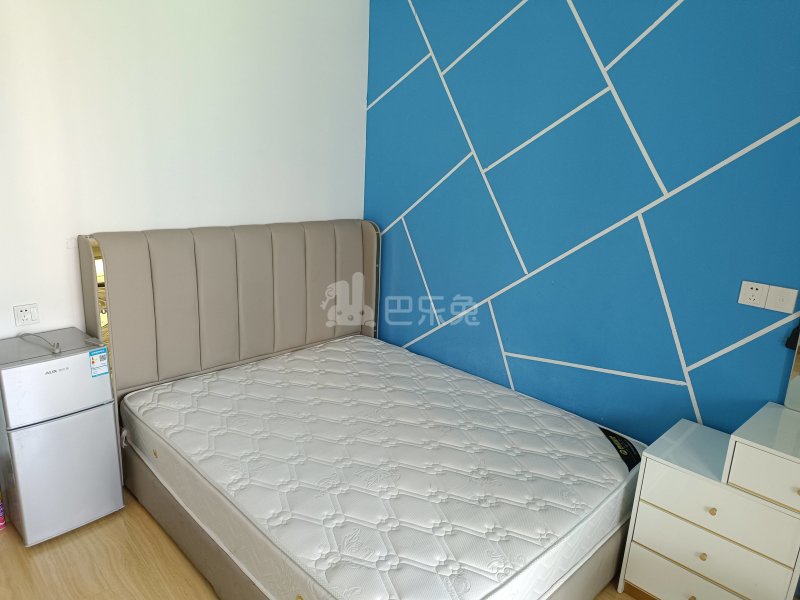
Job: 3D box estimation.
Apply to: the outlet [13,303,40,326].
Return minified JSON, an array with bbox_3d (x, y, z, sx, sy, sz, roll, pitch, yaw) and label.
[{"bbox_3d":[-1.555,0.061,2.312,0.012,0.086,0.086,17,20,42],"label":"outlet"}]

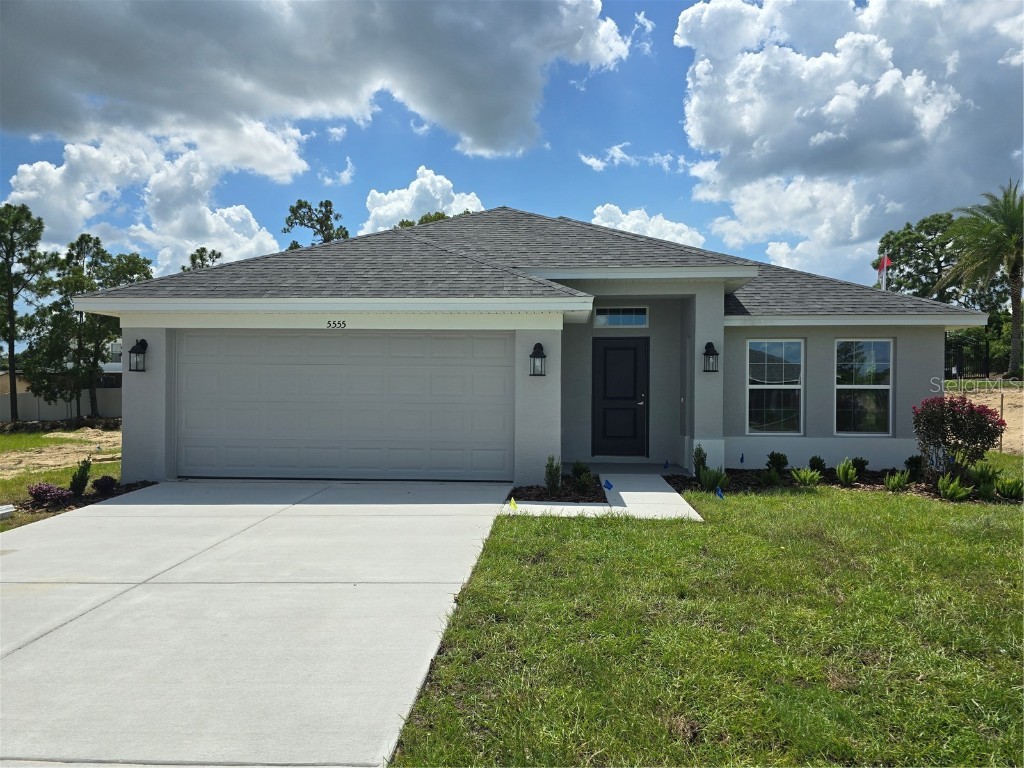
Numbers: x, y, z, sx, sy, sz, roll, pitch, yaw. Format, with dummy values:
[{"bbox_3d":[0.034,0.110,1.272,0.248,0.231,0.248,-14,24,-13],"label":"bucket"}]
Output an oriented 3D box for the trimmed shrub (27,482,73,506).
[{"bbox_3d":[-5.676,1.356,8.350,0.540,0.290,0.470,0,0,4],"label":"trimmed shrub"}]

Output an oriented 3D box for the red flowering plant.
[{"bbox_3d":[6.774,0.795,10.300,1.360,1.280,1.270,0,0,4],"label":"red flowering plant"}]

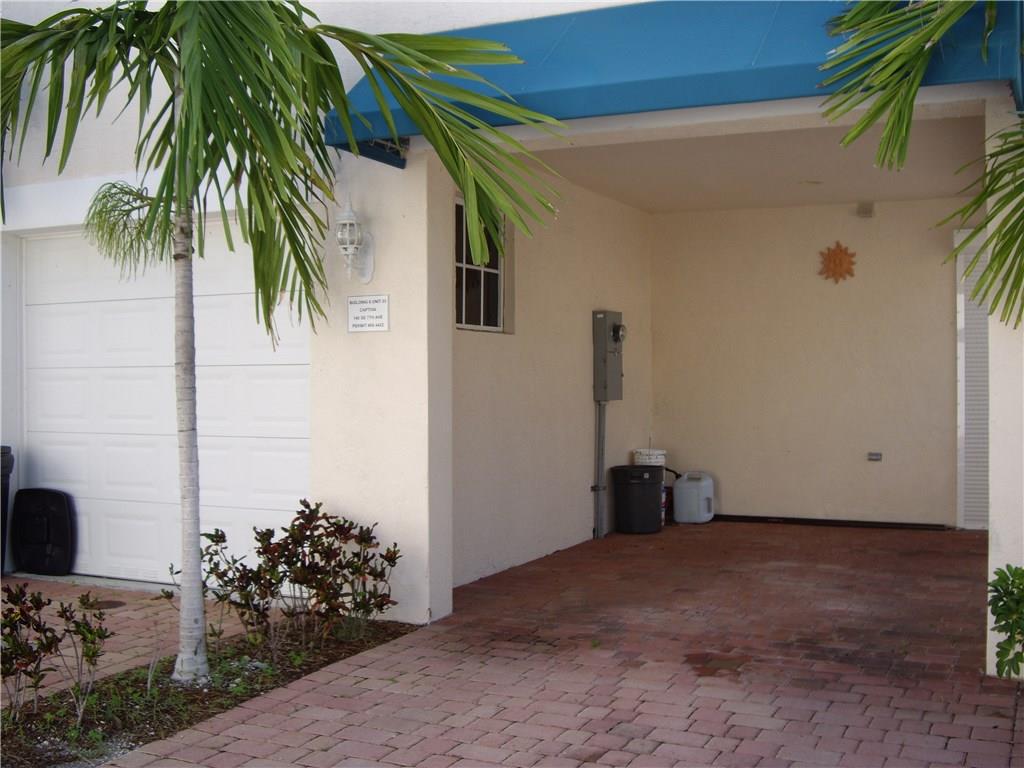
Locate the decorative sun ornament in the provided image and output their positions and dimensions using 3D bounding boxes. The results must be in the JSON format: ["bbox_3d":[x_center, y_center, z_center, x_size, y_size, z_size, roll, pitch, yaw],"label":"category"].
[{"bbox_3d":[2.964,-1.099,10.217,0.345,0.385,0.040,0,0,25],"label":"decorative sun ornament"}]

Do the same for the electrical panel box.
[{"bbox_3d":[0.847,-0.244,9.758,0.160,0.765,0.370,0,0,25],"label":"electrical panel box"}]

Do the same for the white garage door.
[{"bbox_3d":[-2.345,0.128,7.548,2.700,2.430,0.070,0,0,25],"label":"white garage door"}]

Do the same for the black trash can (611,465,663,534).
[{"bbox_3d":[1.109,1.024,10.015,0.475,0.580,0.475,0,0,0],"label":"black trash can"}]

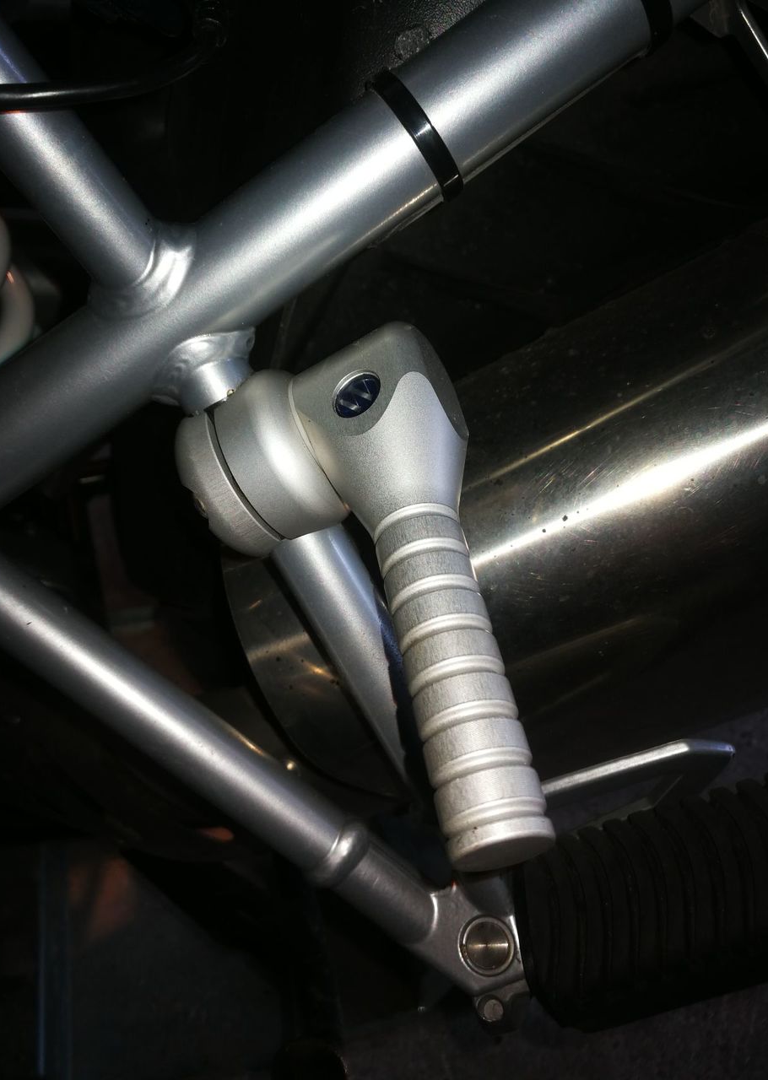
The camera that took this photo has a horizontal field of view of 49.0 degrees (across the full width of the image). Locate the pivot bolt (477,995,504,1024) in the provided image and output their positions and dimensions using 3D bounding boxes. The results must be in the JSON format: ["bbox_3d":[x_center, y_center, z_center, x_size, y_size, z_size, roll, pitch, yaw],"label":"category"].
[{"bbox_3d":[0.037,0.159,0.288,0.009,0.009,0.009,5,62,-9],"label":"pivot bolt"}]

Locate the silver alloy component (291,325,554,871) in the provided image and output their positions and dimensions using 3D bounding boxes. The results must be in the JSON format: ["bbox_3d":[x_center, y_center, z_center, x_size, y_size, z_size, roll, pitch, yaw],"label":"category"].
[{"bbox_3d":[0.011,0.009,0.222,0.043,0.042,0.146,-22,59,14],"label":"silver alloy component"}]

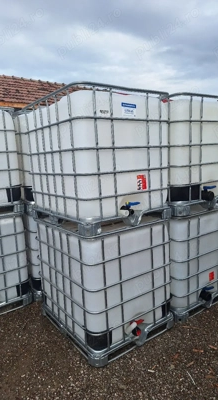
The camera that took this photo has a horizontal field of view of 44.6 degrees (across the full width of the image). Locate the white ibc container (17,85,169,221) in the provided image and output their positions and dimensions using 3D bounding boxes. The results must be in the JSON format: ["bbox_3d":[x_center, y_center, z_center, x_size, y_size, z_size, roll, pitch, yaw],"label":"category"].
[{"bbox_3d":[-0.151,-0.388,2.720,1.000,1.160,1.200,-9,11,-35],"label":"white ibc container"}]

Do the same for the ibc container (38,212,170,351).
[{"bbox_3d":[-0.092,0.755,2.911,1.000,1.160,1.200,-9,11,-35],"label":"ibc container"}]

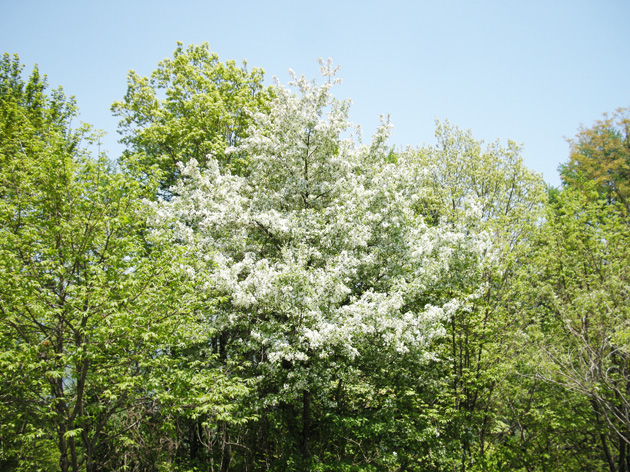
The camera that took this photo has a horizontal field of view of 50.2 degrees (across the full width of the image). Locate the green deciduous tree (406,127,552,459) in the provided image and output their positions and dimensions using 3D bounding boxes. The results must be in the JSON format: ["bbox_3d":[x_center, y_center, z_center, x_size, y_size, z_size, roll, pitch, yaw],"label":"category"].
[{"bbox_3d":[3.506,1.021,14.702,3.190,7.410,3.300,0,-12,0],"label":"green deciduous tree"}]

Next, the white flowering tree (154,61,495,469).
[{"bbox_3d":[0.186,0.330,13.212,6.670,8.160,6.000,0,-12,0],"label":"white flowering tree"}]

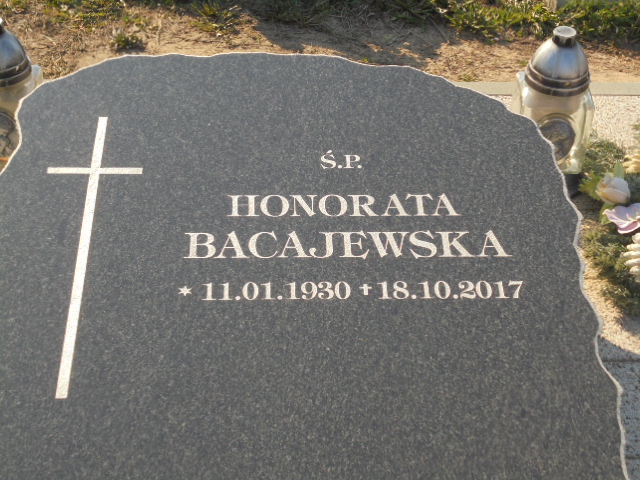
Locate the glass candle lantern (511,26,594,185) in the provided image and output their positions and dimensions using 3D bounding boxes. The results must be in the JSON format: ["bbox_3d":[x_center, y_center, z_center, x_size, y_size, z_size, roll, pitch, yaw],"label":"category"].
[{"bbox_3d":[0.405,-0.225,2.040,0.135,0.300,0.130,5,38,6],"label":"glass candle lantern"}]

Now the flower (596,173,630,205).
[{"bbox_3d":[0.481,-0.084,1.940,0.053,0.048,0.053,-27,45,-31],"label":"flower"}]

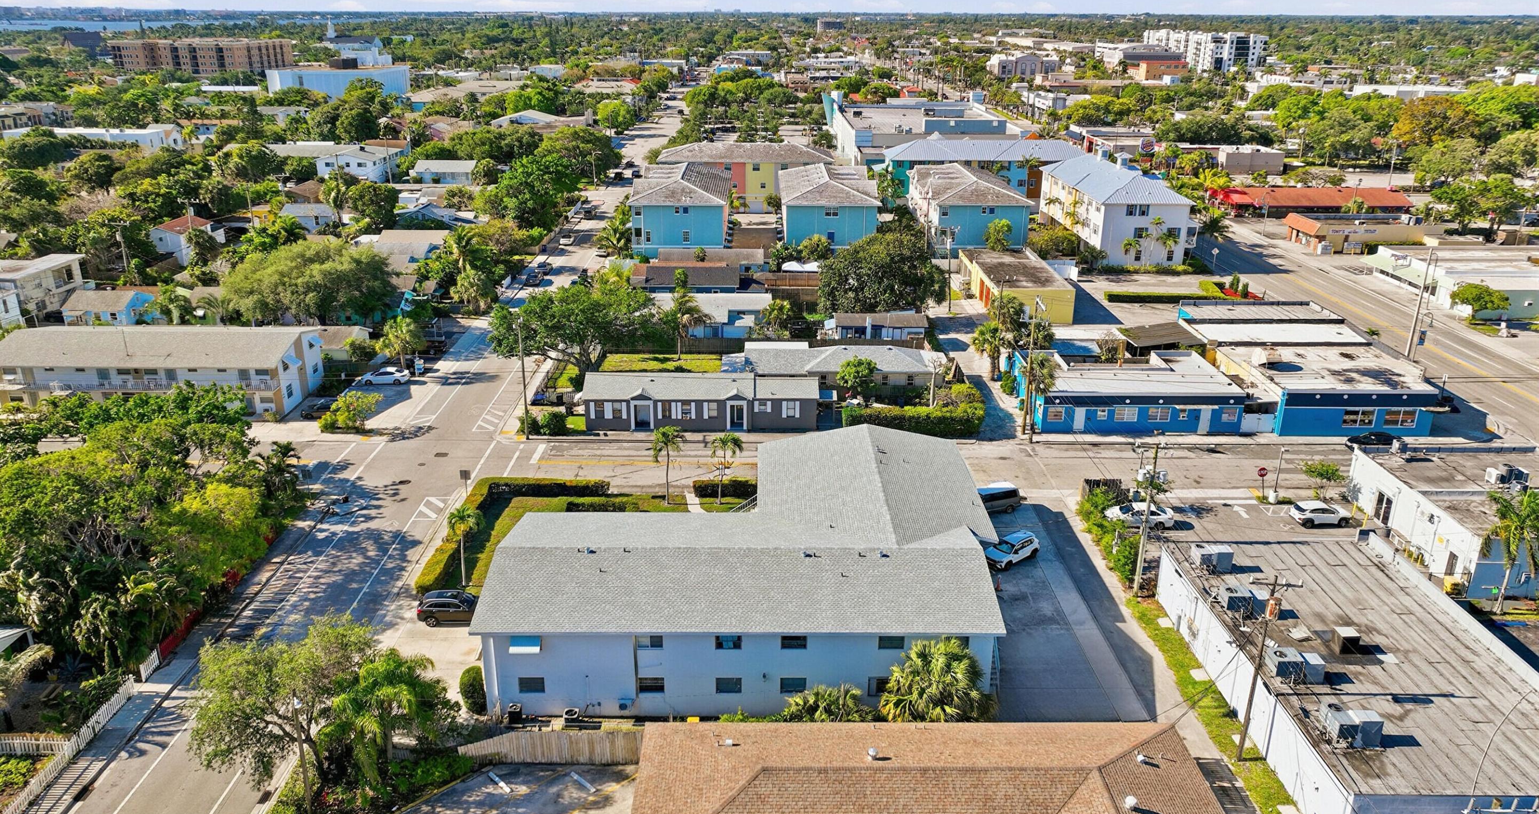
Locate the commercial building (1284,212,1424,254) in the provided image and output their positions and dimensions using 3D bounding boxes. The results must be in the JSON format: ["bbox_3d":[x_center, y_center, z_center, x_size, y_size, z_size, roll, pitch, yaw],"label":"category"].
[{"bbox_3d":[89.960,-26.813,165.261,16.600,4.600,11.000,0,20,0],"label":"commercial building"}]

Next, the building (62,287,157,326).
[{"bbox_3d":[-76.763,-11.377,124.029,7.508,4.261,6.087,1,20,2],"label":"building"}]

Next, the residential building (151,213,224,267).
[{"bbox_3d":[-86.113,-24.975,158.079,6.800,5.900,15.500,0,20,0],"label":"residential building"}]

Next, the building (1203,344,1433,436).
[{"bbox_3d":[50.205,-1.715,96.966,13.800,4.300,13.000,0,20,0],"label":"building"}]

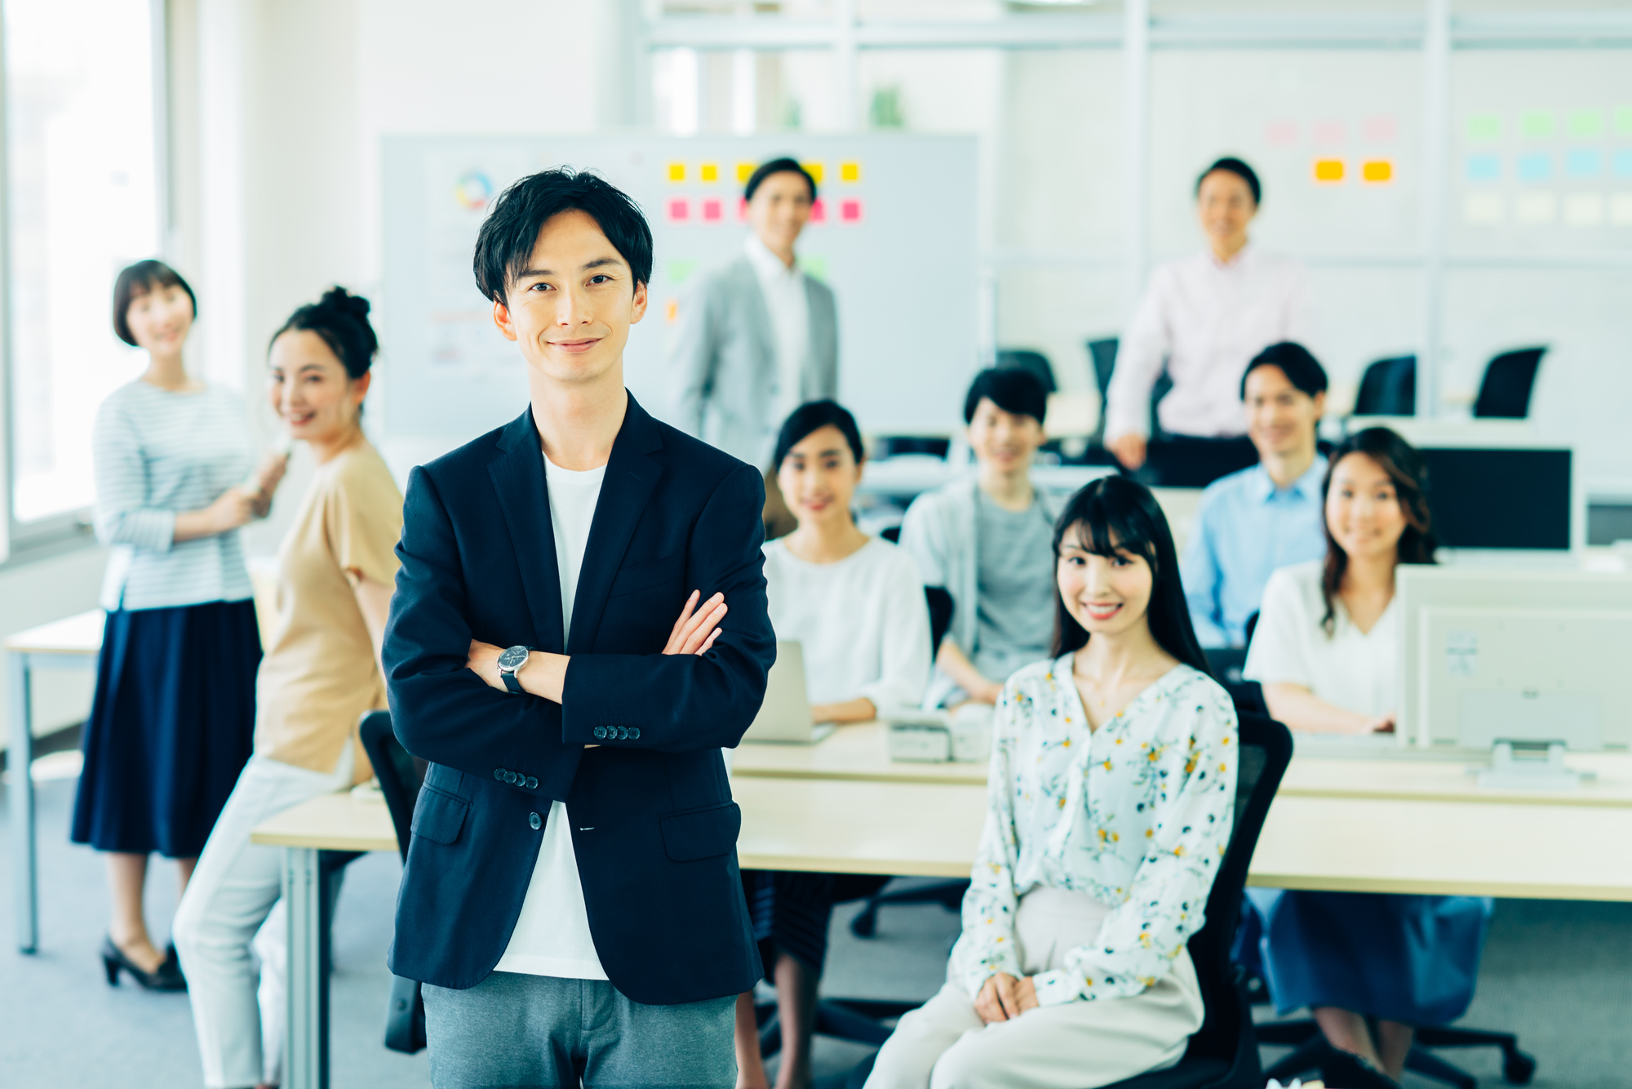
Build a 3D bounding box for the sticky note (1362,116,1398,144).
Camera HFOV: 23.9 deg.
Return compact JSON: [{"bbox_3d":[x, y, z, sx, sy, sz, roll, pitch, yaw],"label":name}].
[{"bbox_3d":[1.826,-1.347,12.503,0.100,0.075,0.008,1,6,12],"label":"sticky note"}]

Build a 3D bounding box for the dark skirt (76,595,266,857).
[{"bbox_3d":[-1.419,0.393,8.450,0.420,0.580,0.360,-5,8,-40],"label":"dark skirt"}]

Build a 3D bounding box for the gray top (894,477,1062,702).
[{"bbox_3d":[0.427,0.112,8.750,0.480,0.550,0.300,0,6,2],"label":"gray top"}]

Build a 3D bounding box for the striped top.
[{"bbox_3d":[-1.401,-0.105,8.430,0.390,0.510,0.270,-5,8,-40],"label":"striped top"}]

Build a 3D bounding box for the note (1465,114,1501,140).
[{"bbox_3d":[2.155,-1.346,12.432,0.100,0.075,0.008,1,6,12],"label":"note"}]

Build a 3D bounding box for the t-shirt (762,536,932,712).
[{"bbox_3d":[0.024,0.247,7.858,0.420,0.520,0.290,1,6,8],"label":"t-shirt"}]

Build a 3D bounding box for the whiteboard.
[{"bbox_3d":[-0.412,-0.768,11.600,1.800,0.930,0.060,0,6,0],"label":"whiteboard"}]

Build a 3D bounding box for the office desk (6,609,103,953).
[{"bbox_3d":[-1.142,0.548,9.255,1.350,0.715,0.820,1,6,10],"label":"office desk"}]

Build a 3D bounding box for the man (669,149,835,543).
[{"bbox_3d":[-0.135,-0.129,10.297,0.480,1.780,0.310,-3,7,-22],"label":"man"}]

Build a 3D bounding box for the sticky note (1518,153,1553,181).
[{"bbox_3d":[2.315,-1.216,12.411,0.100,0.075,0.008,1,6,12],"label":"sticky note"}]

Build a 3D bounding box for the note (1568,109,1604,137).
[{"bbox_3d":[2.515,-1.376,12.600,0.102,0.076,0.004,1,6,11],"label":"note"}]

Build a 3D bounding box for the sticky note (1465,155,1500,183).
[{"bbox_3d":[2.155,-1.218,12.446,0.100,0.075,0.008,1,6,12],"label":"sticky note"}]

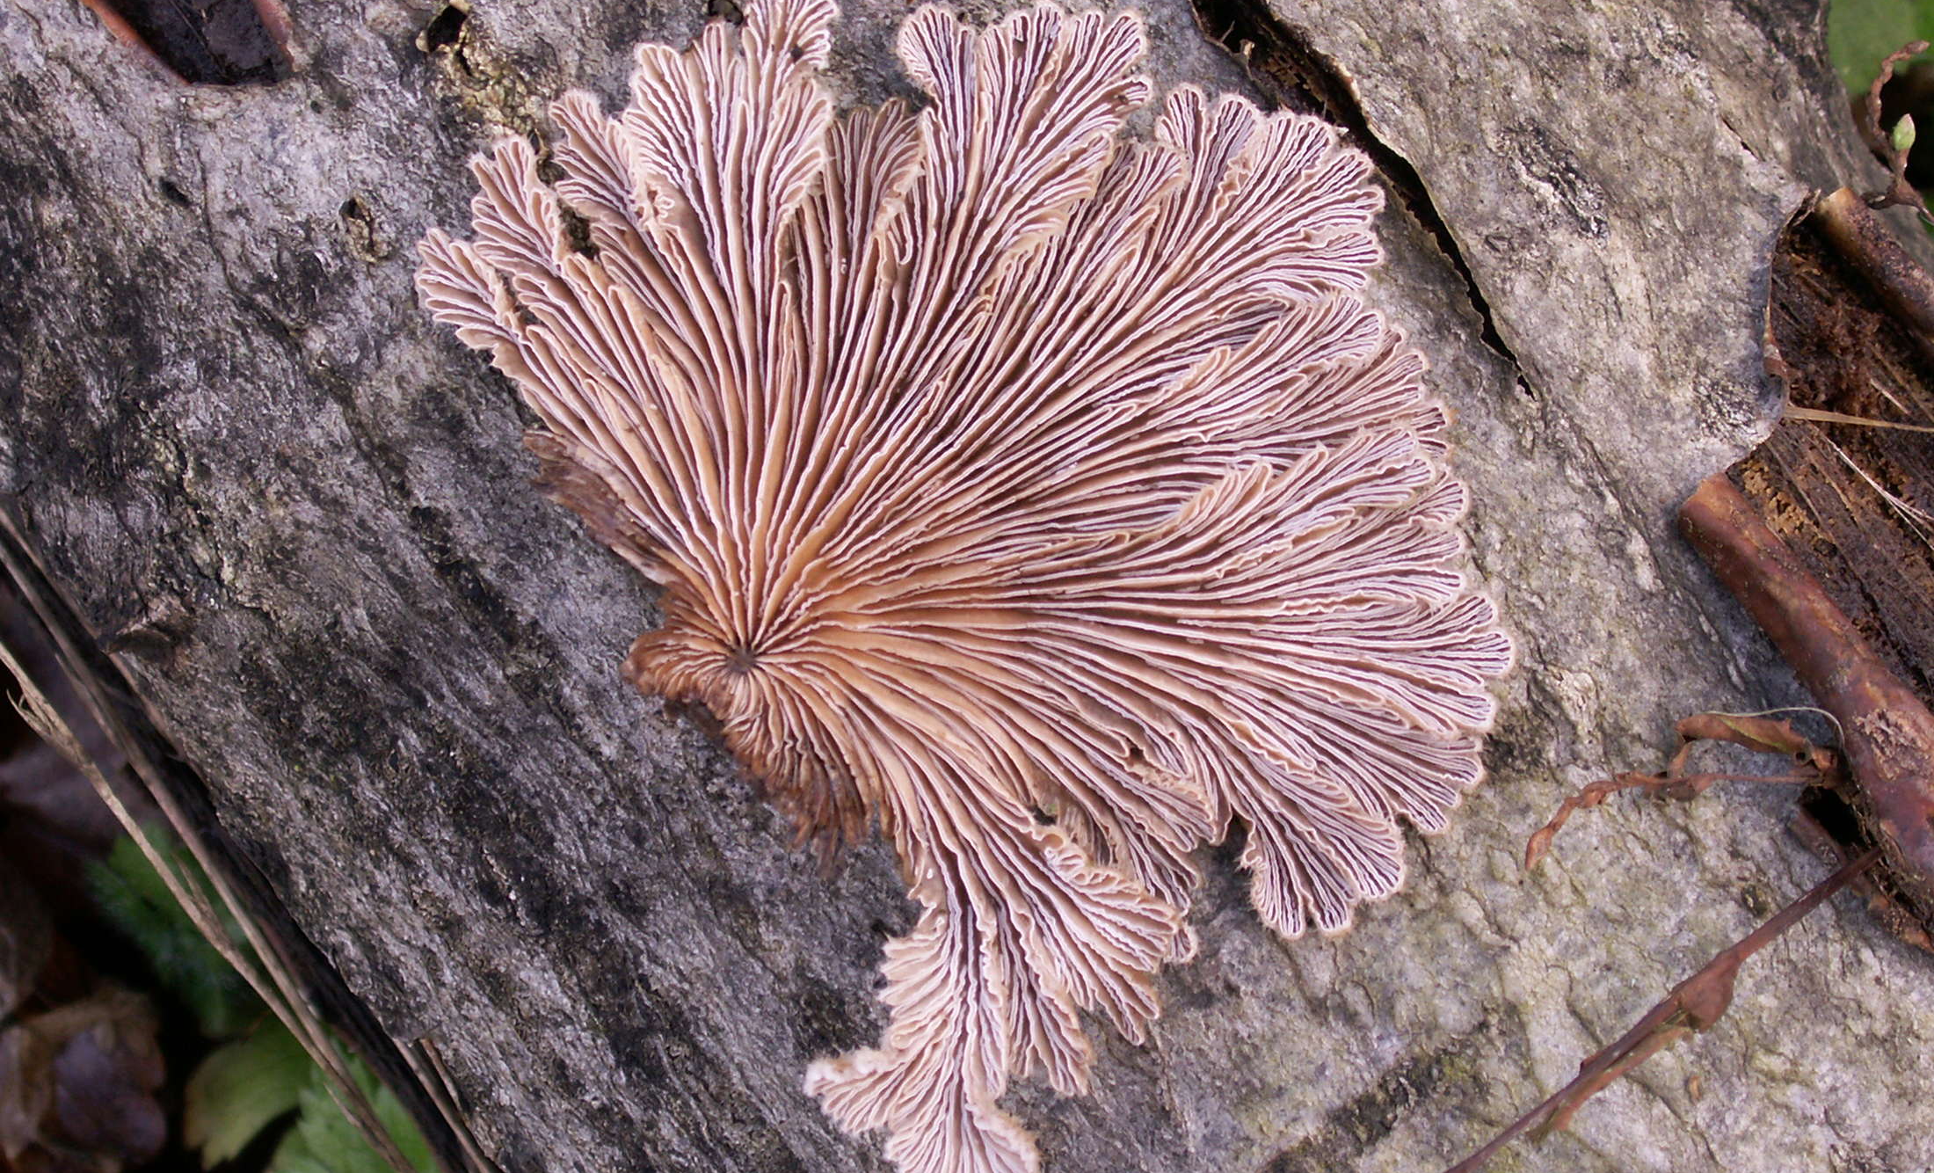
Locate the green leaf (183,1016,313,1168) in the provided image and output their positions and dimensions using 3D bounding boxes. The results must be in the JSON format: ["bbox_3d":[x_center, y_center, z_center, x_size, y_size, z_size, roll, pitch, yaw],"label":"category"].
[{"bbox_3d":[-0.062,0.044,0.300,0.010,0.005,0.017,37,86,14],"label":"green leaf"}]

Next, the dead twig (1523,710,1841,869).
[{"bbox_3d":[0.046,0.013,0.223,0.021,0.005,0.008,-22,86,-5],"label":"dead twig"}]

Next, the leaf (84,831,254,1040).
[{"bbox_3d":[-0.068,0.030,0.300,0.013,0.006,0.019,-37,75,-4],"label":"leaf"}]

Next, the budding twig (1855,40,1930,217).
[{"bbox_3d":[0.070,-0.034,0.260,0.006,0.015,0.006,0,26,0],"label":"budding twig"}]

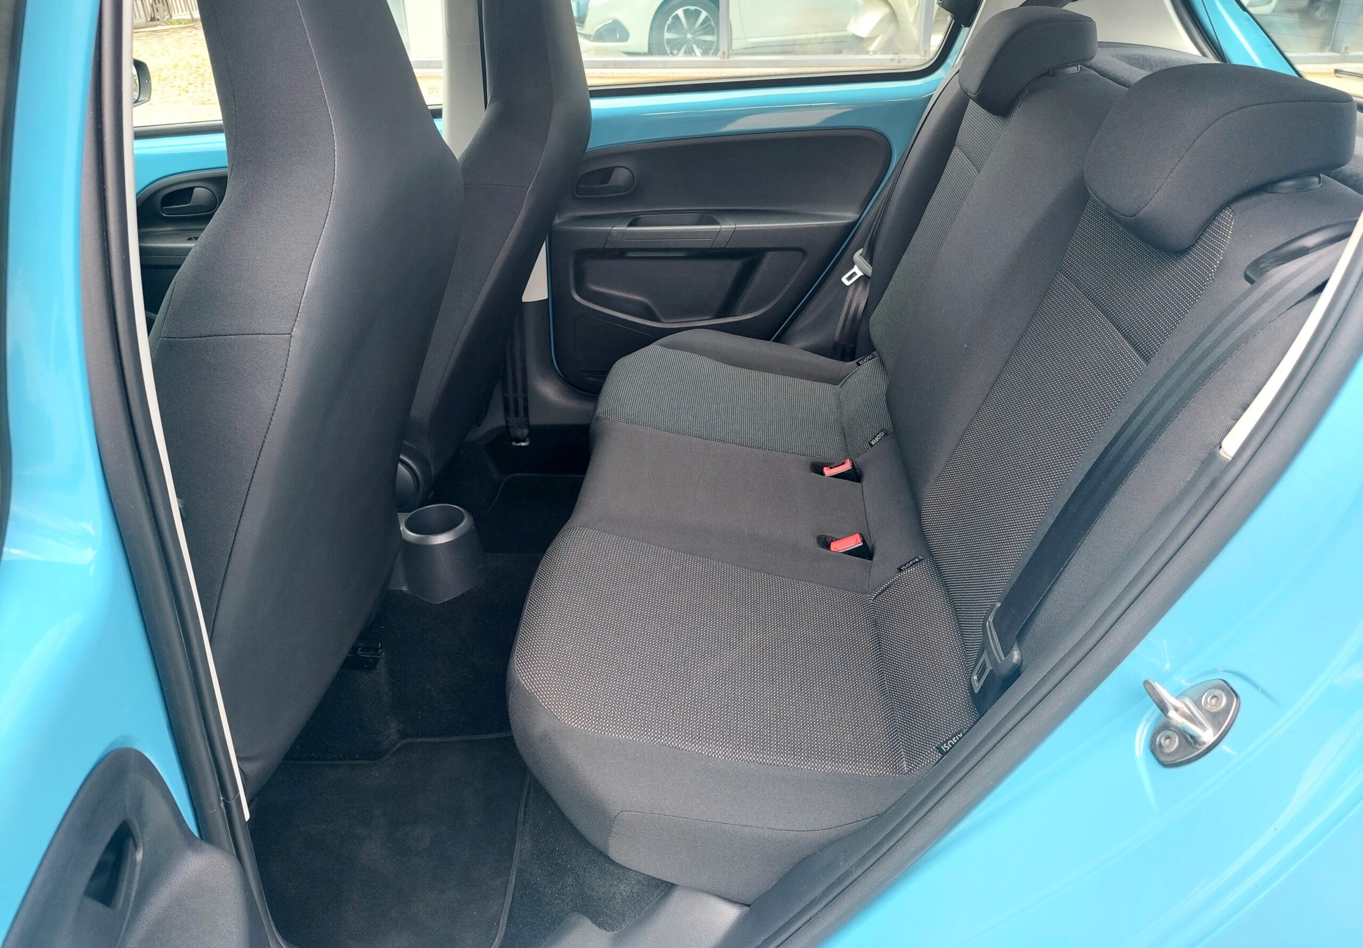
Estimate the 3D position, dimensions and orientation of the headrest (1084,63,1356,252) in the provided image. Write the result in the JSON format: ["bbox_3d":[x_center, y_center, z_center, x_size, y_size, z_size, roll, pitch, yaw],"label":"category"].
[{"bbox_3d":[0.415,-0.263,0.797,0.141,0.129,0.215,10,29,-1],"label":"headrest"}]

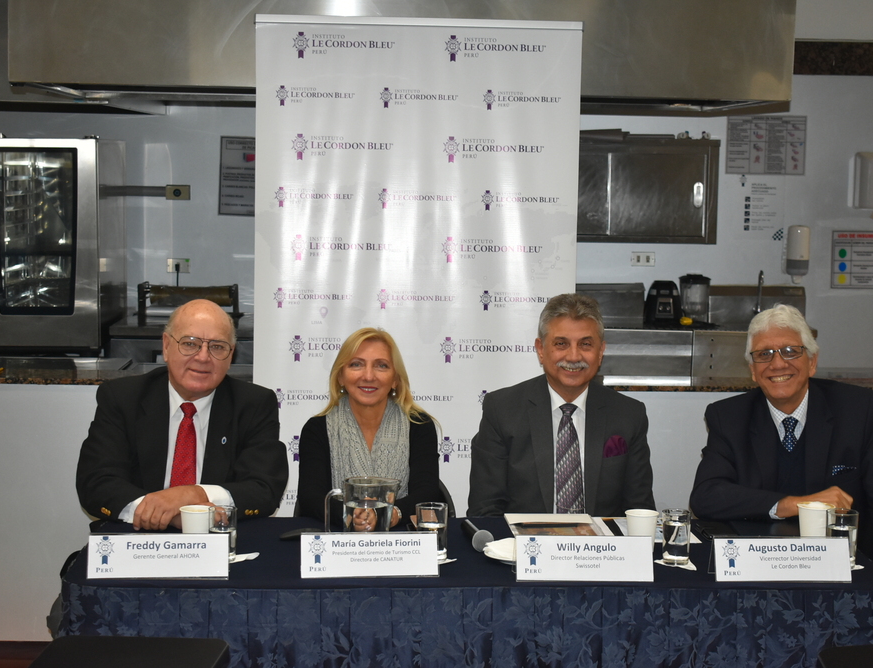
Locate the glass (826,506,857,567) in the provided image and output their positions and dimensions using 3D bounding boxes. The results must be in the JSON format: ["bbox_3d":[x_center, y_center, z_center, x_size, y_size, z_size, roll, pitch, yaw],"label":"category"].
[{"bbox_3d":[0.931,0.464,3.620,0.071,0.124,0.071,0,6,-4],"label":"glass"}]

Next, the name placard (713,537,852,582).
[{"bbox_3d":[0.761,0.496,3.505,0.303,0.092,0.076,1,5,-3],"label":"name placard"}]

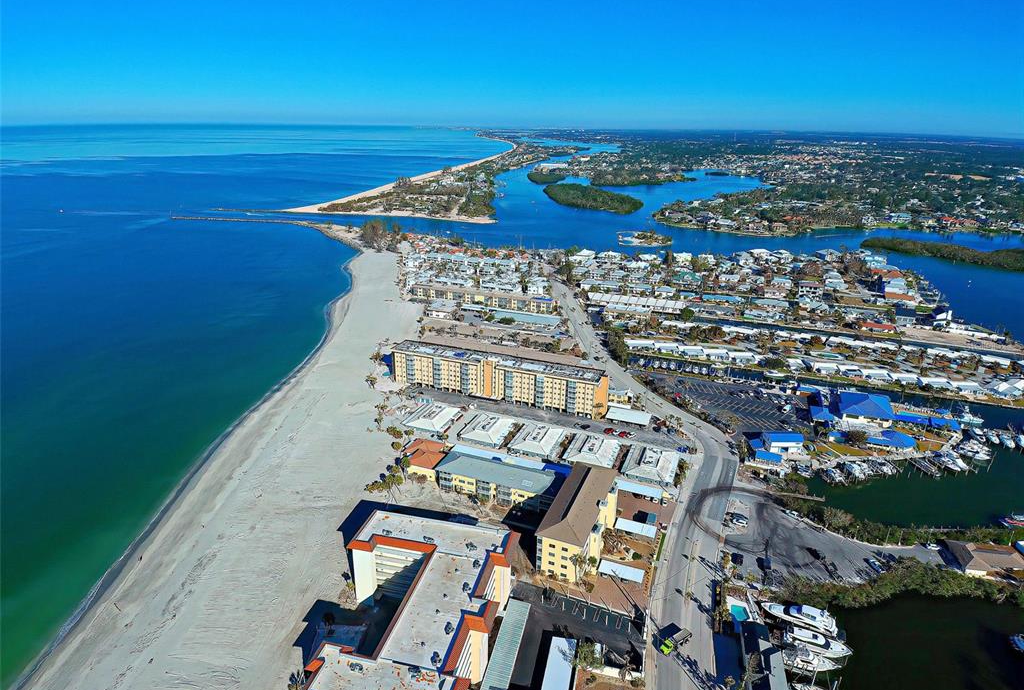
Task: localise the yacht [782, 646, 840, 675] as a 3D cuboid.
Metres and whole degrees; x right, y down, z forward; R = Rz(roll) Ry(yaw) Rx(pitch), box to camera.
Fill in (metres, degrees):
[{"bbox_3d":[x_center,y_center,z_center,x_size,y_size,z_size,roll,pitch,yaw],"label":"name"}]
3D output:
[{"bbox_3d":[69.780,73.830,118.260,11.800,4.200,4.100,7,24,15],"label":"yacht"}]

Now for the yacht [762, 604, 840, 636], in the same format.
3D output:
[{"bbox_3d":[74.990,70.880,131.460,17.700,5.300,4.800,10,25,21],"label":"yacht"}]

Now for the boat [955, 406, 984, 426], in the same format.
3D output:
[{"bbox_3d":[205.590,33.060,224.980,10.900,5.500,3.800,4,23,8],"label":"boat"}]

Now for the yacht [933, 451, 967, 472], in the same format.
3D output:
[{"bbox_3d":[170.000,46.050,196.040,3.400,3.200,9.800,-6,24,-15],"label":"yacht"}]

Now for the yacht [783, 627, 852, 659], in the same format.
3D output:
[{"bbox_3d":[73.400,72.230,121.790,14.000,4.400,4.600,9,25,18],"label":"yacht"}]

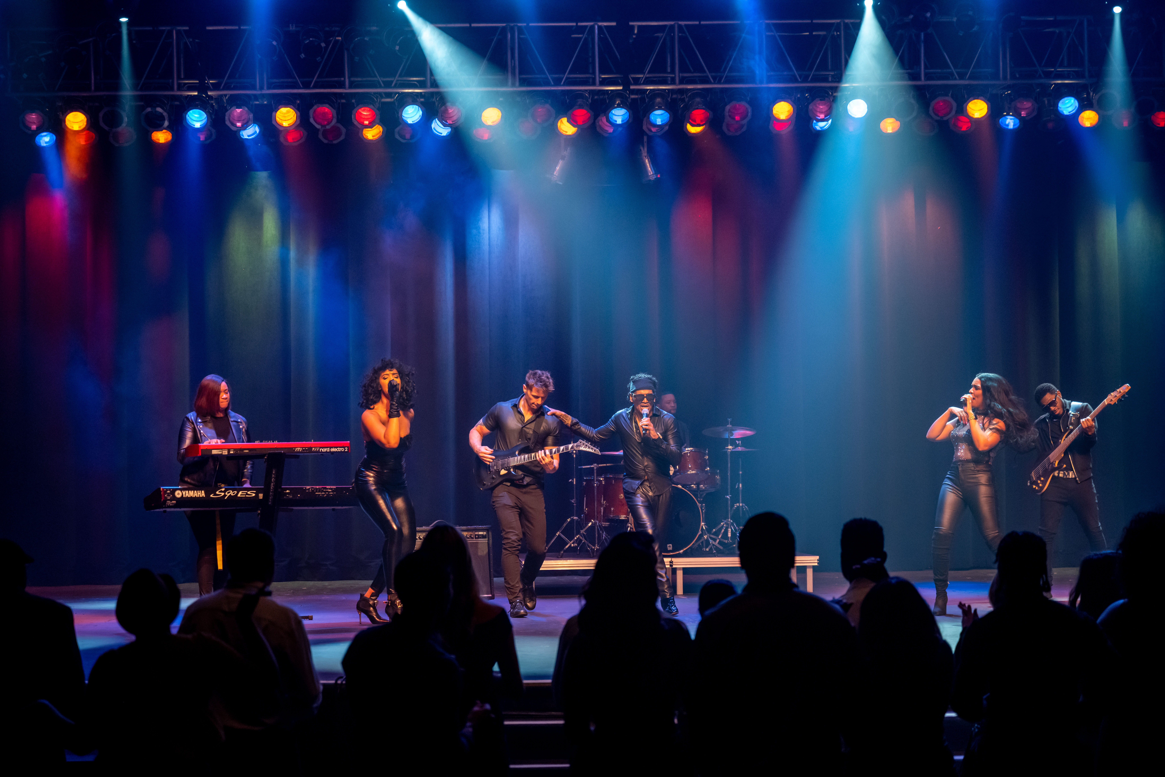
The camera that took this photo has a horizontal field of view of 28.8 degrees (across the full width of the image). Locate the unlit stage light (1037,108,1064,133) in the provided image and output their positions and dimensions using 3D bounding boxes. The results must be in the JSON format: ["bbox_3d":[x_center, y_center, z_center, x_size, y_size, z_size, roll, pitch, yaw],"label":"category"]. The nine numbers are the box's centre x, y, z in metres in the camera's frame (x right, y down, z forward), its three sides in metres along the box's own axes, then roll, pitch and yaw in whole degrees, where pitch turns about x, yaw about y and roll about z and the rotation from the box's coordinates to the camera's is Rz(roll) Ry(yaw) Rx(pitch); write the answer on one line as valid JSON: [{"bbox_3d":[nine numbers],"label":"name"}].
[{"bbox_3d":[4.258,-2.491,20.689,0.240,0.240,0.320,0,36,0],"label":"unlit stage light"}]

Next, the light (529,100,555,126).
[{"bbox_3d":[-0.375,-2.633,21.304,0.250,0.250,0.290,-1,26,0],"label":"light"}]

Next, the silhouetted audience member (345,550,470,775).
[{"bbox_3d":[-0.634,1.436,8.171,0.520,1.700,0.330,-1,-2,14],"label":"silhouetted audience member"}]

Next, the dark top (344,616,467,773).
[{"bbox_3d":[-0.660,1.155,8.400,0.480,0.620,0.320,-1,0,12],"label":"dark top"}]

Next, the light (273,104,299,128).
[{"bbox_3d":[-2.780,-2.605,21.298,0.250,0.250,0.290,0,32,-4],"label":"light"}]

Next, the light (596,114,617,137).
[{"bbox_3d":[0.256,-2.602,21.634,0.260,0.270,0.340,-1,38,3],"label":"light"}]

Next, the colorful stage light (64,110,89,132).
[{"bbox_3d":[-4.513,-2.459,20.287,0.240,0.240,0.320,0,38,0],"label":"colorful stage light"}]

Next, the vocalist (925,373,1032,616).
[{"bbox_3d":[2.730,0.727,15.600,0.660,1.680,0.560,-1,-1,34],"label":"vocalist"}]

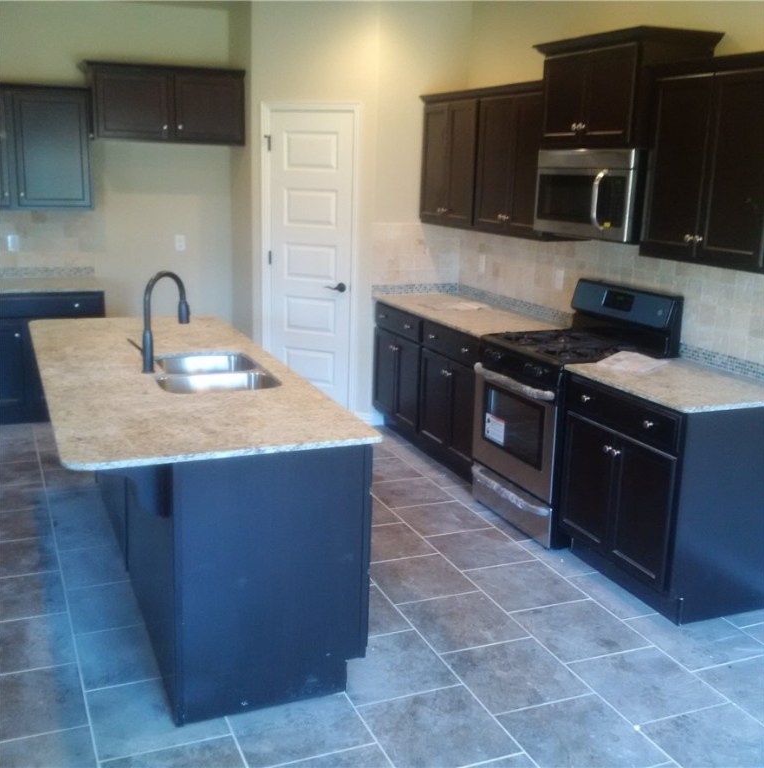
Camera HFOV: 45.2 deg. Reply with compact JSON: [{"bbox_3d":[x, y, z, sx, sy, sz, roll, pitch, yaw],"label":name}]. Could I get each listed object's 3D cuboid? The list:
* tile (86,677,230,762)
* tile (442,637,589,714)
[{"bbox_3d":[-0.734,1.073,2.983,0.405,0.010,0.405,-4,14,-22],"label":"tile"},{"bbox_3d":[0.474,1.038,3.275,0.405,0.010,0.405,-4,14,-22],"label":"tile"}]

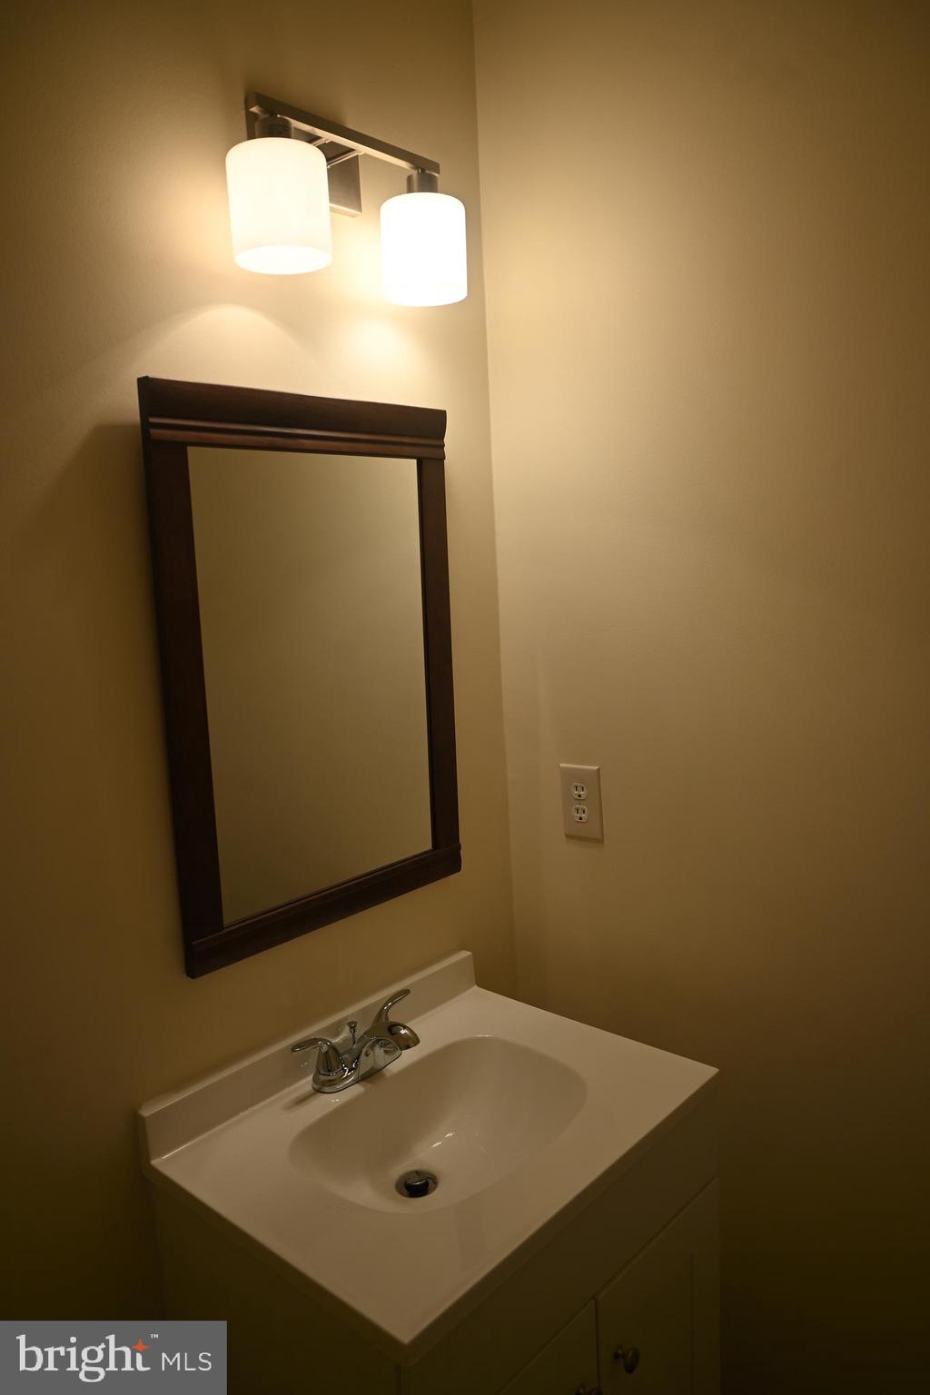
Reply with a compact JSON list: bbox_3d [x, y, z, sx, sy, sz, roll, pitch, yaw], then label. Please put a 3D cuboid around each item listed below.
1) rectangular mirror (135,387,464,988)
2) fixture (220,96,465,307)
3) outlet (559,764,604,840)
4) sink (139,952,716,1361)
[{"bbox_3d":[-0.196,-0.043,1.444,0.023,0.752,0.521,5,11,41],"label":"rectangular mirror"},{"bbox_3d":[-0.154,-0.646,1.333,0.149,0.182,0.377,5,11,41],"label":"fixture"},{"bbox_3d":[0.194,0.177,1.675,0.077,0.124,0.006,5,11,41],"label":"outlet"},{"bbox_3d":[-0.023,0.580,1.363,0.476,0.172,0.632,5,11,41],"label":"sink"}]

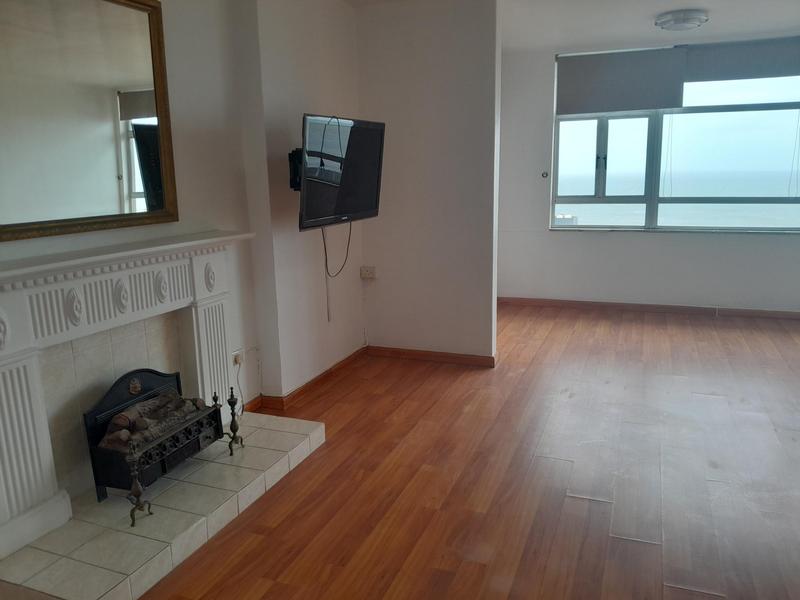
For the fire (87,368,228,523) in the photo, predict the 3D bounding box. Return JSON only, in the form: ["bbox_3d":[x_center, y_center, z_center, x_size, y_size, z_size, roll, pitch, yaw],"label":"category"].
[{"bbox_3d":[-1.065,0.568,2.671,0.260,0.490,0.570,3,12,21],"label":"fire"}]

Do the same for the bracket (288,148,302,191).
[{"bbox_3d":[-0.525,-0.797,3.683,0.330,0.260,0.340,3,12,21],"label":"bracket"}]

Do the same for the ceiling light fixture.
[{"bbox_3d":[2.264,-2.244,4.825,0.420,0.080,0.420,3,12,21],"label":"ceiling light fixture"}]

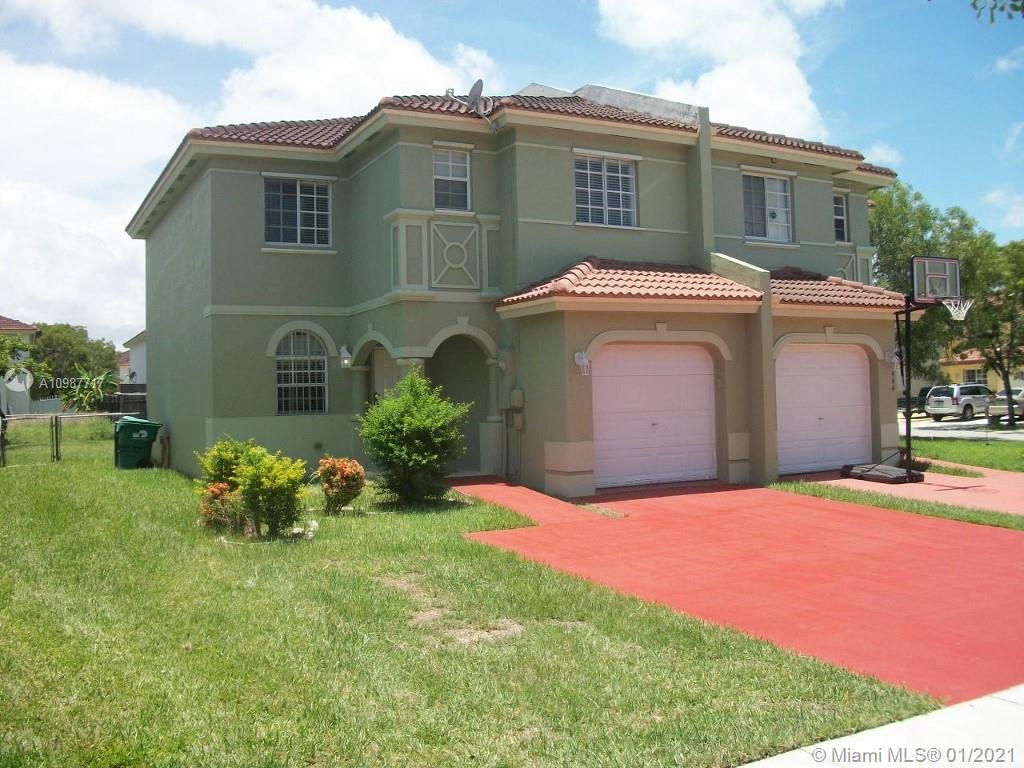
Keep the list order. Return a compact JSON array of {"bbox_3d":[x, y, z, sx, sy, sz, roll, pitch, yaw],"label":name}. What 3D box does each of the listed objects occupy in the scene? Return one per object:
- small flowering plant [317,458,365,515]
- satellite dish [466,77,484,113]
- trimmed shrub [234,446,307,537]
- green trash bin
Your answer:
[{"bbox_3d":[-2.098,1.249,11.650,0.600,0.700,0.580,-1,0,-29],"label":"small flowering plant"},{"bbox_3d":[-0.563,-4.450,14.600,0.240,0.470,0.500,-2,0,22],"label":"satellite dish"},{"bbox_3d":[-2.615,1.164,10.250,0.760,0.940,0.740,-1,0,-29],"label":"trimmed shrub"},{"bbox_3d":[-7.970,1.259,20.200,0.860,1.120,0.700,-1,0,-29],"label":"green trash bin"}]

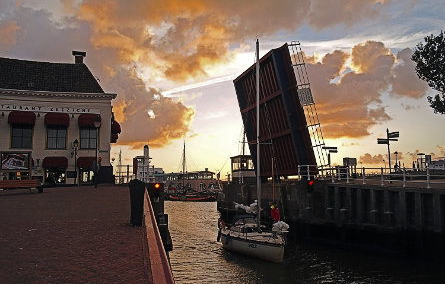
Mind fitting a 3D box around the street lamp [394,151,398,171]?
[{"bbox_3d":[28.752,3.426,55.147,0.550,3.715,0.550,0,-5,0],"label":"street lamp"}]

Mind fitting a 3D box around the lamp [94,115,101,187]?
[{"bbox_3d":[-8.737,0.647,23.198,0.450,5.025,0.450,0,-5,0],"label":"lamp"}]

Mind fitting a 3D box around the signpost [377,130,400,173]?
[{"bbox_3d":[11.647,0.962,23.452,1.500,3.845,0.700,-1,-5,6],"label":"signpost"}]

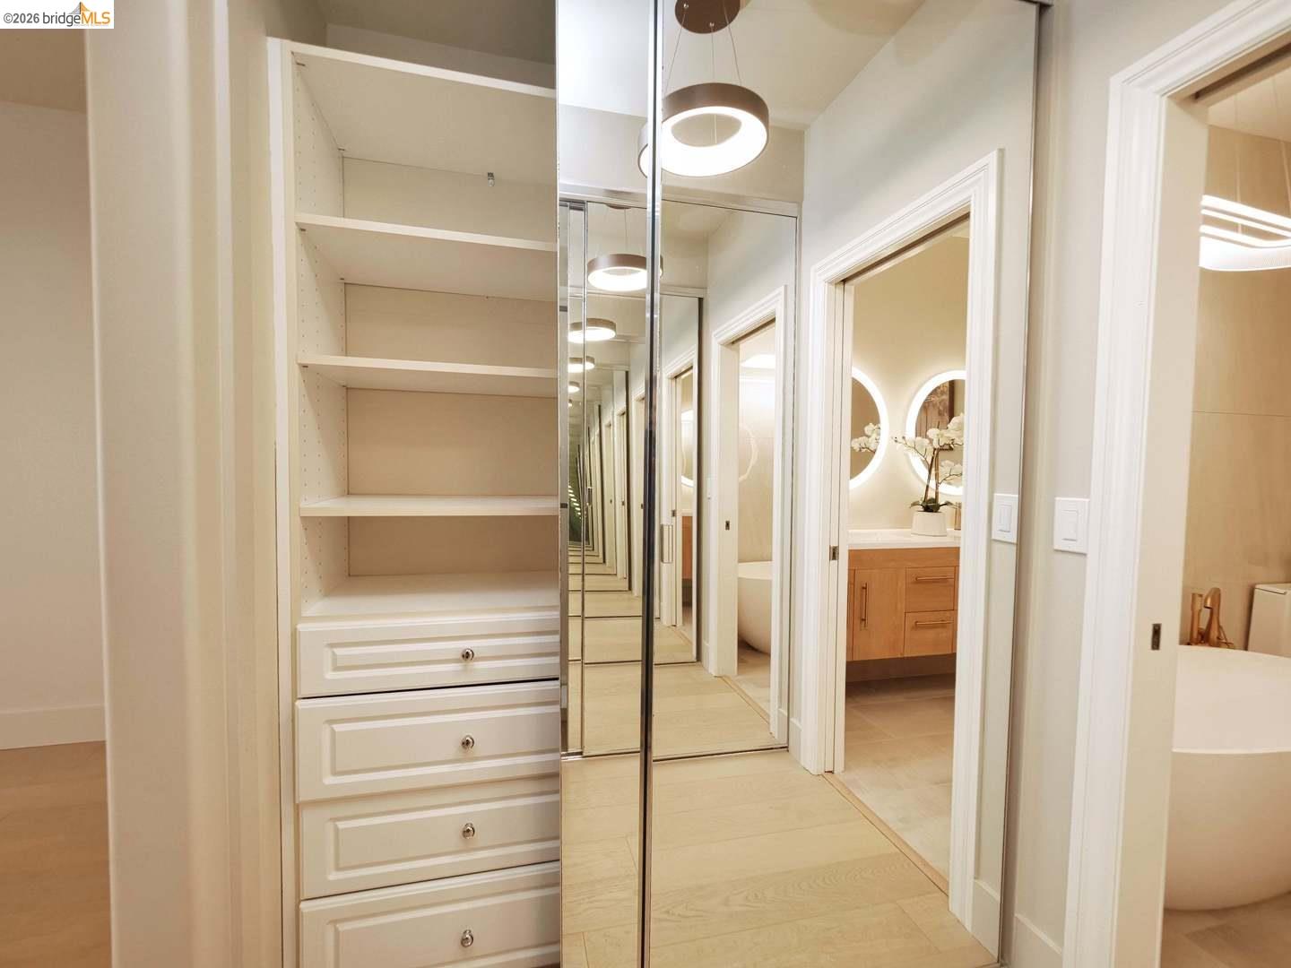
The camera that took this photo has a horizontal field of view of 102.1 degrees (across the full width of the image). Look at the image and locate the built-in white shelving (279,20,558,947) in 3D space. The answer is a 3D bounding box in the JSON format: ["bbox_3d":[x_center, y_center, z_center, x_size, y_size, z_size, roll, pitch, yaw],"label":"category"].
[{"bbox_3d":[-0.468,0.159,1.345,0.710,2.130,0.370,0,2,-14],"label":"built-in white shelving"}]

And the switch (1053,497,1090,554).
[{"bbox_3d":[0.953,0.094,1.174,0.011,0.119,0.073,0,2,-14],"label":"switch"}]

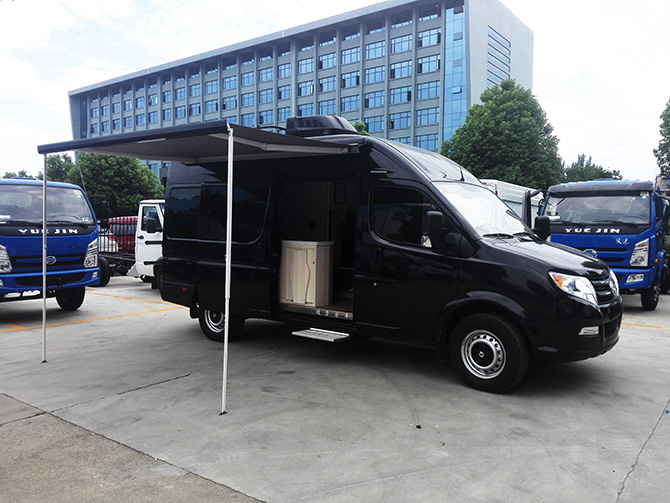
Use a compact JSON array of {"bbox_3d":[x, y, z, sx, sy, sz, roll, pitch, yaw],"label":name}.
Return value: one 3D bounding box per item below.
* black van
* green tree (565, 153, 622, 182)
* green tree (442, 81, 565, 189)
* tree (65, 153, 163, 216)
[{"bbox_3d":[0.477,-0.253,6.808,5.656,2.889,2.171,3,4,35],"label":"black van"},{"bbox_3d":[20.086,-4.165,43.188,6.346,7.069,6.346,0,3,0],"label":"green tree"},{"bbox_3d":[7.960,-4.052,26.226,5.851,8.502,5.851,0,3,0],"label":"green tree"},{"bbox_3d":[-14.663,-3.723,36.173,6.840,6.510,6.840,0,3,0],"label":"tree"}]

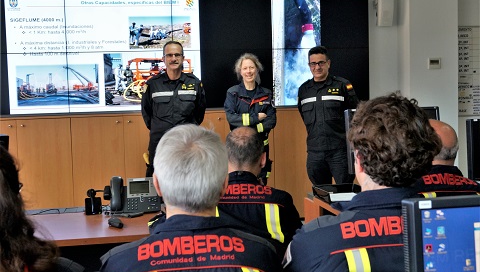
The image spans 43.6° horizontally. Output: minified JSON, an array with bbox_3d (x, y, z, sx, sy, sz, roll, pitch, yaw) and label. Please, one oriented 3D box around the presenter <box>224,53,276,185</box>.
[{"bbox_3d":[0.096,0.145,4.975,0.460,1.650,0.350,-2,4,-6],"label":"presenter"}]

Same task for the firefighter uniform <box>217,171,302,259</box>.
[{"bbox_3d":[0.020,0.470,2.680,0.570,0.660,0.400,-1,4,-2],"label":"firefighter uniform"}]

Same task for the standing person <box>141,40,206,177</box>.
[{"bbox_3d":[-0.533,0.110,4.928,0.550,1.750,0.340,-2,4,-9],"label":"standing person"}]

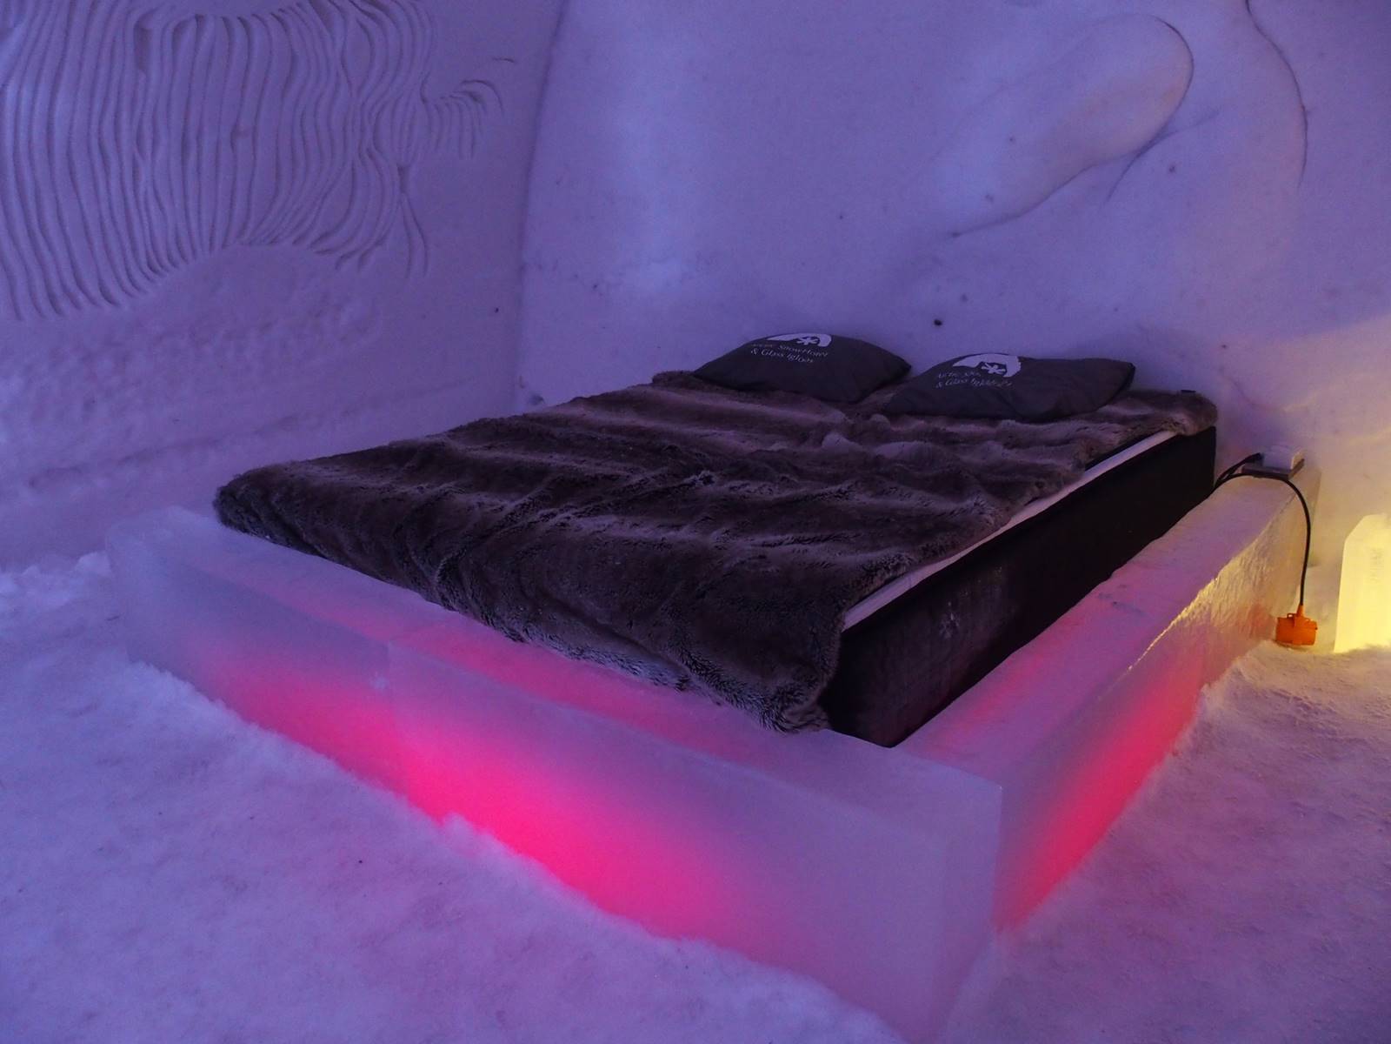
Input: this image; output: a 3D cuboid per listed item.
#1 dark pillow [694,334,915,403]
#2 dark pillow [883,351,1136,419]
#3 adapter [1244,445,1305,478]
[{"bbox_3d":[0.360,-0.530,3.726,0.600,0.148,0.480,12,21,39],"label":"dark pillow"},{"bbox_3d":[0.930,-0.417,3.292,0.590,0.135,0.480,9,19,31],"label":"dark pillow"},{"bbox_3d":[1.771,-0.192,3.452,0.125,0.068,0.170,11,21,37],"label":"adapter"}]

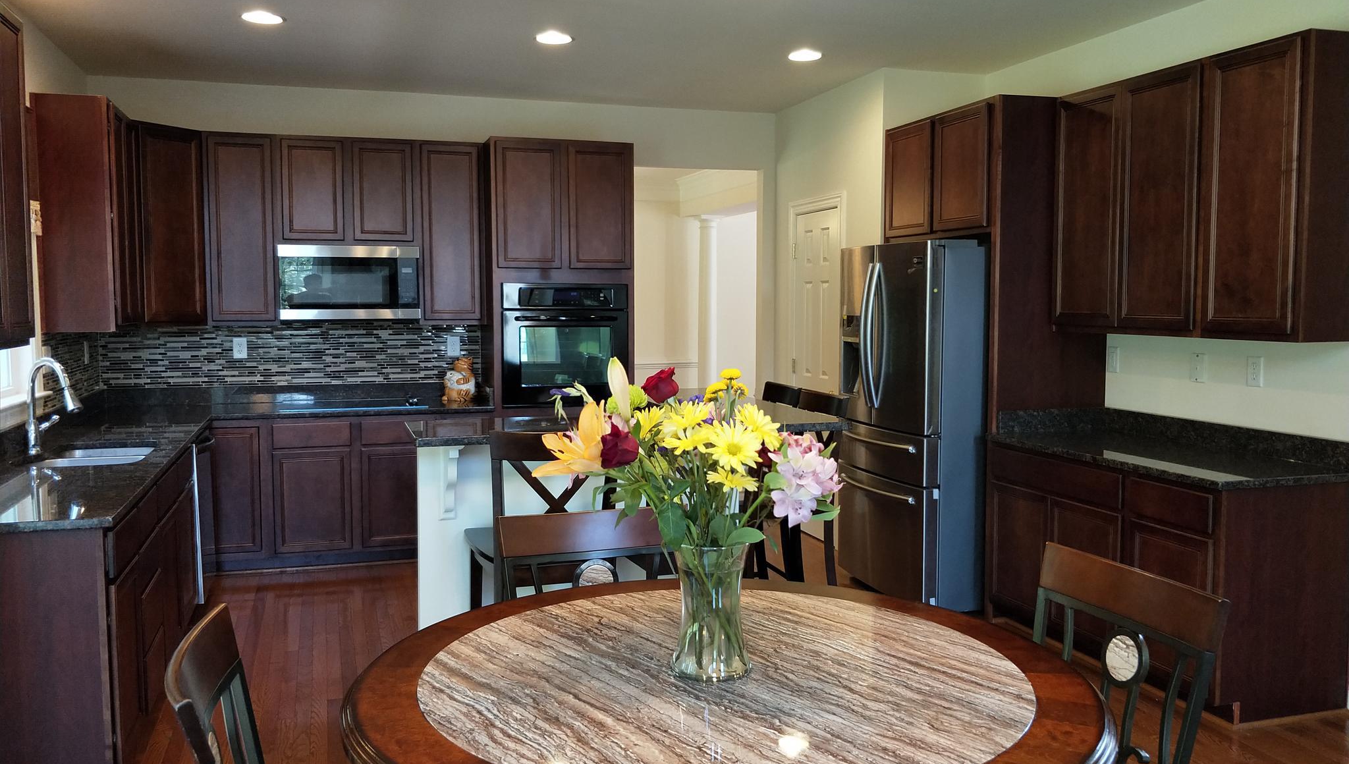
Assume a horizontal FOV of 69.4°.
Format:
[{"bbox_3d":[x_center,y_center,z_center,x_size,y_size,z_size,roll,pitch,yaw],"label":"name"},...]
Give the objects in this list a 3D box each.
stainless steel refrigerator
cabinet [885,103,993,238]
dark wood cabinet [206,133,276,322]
[{"bbox_3d":[1.419,0.197,5.050,0.870,1.800,0.880,-2,6,-19],"label":"stainless steel refrigerator"},{"bbox_3d":[1.600,-1.045,4.966,0.632,0.597,0.930,-2,5,-20],"label":"cabinet"},{"bbox_3d":[-2.471,-0.863,5.573,0.384,1.072,0.330,-2,5,-20],"label":"dark wood cabinet"}]

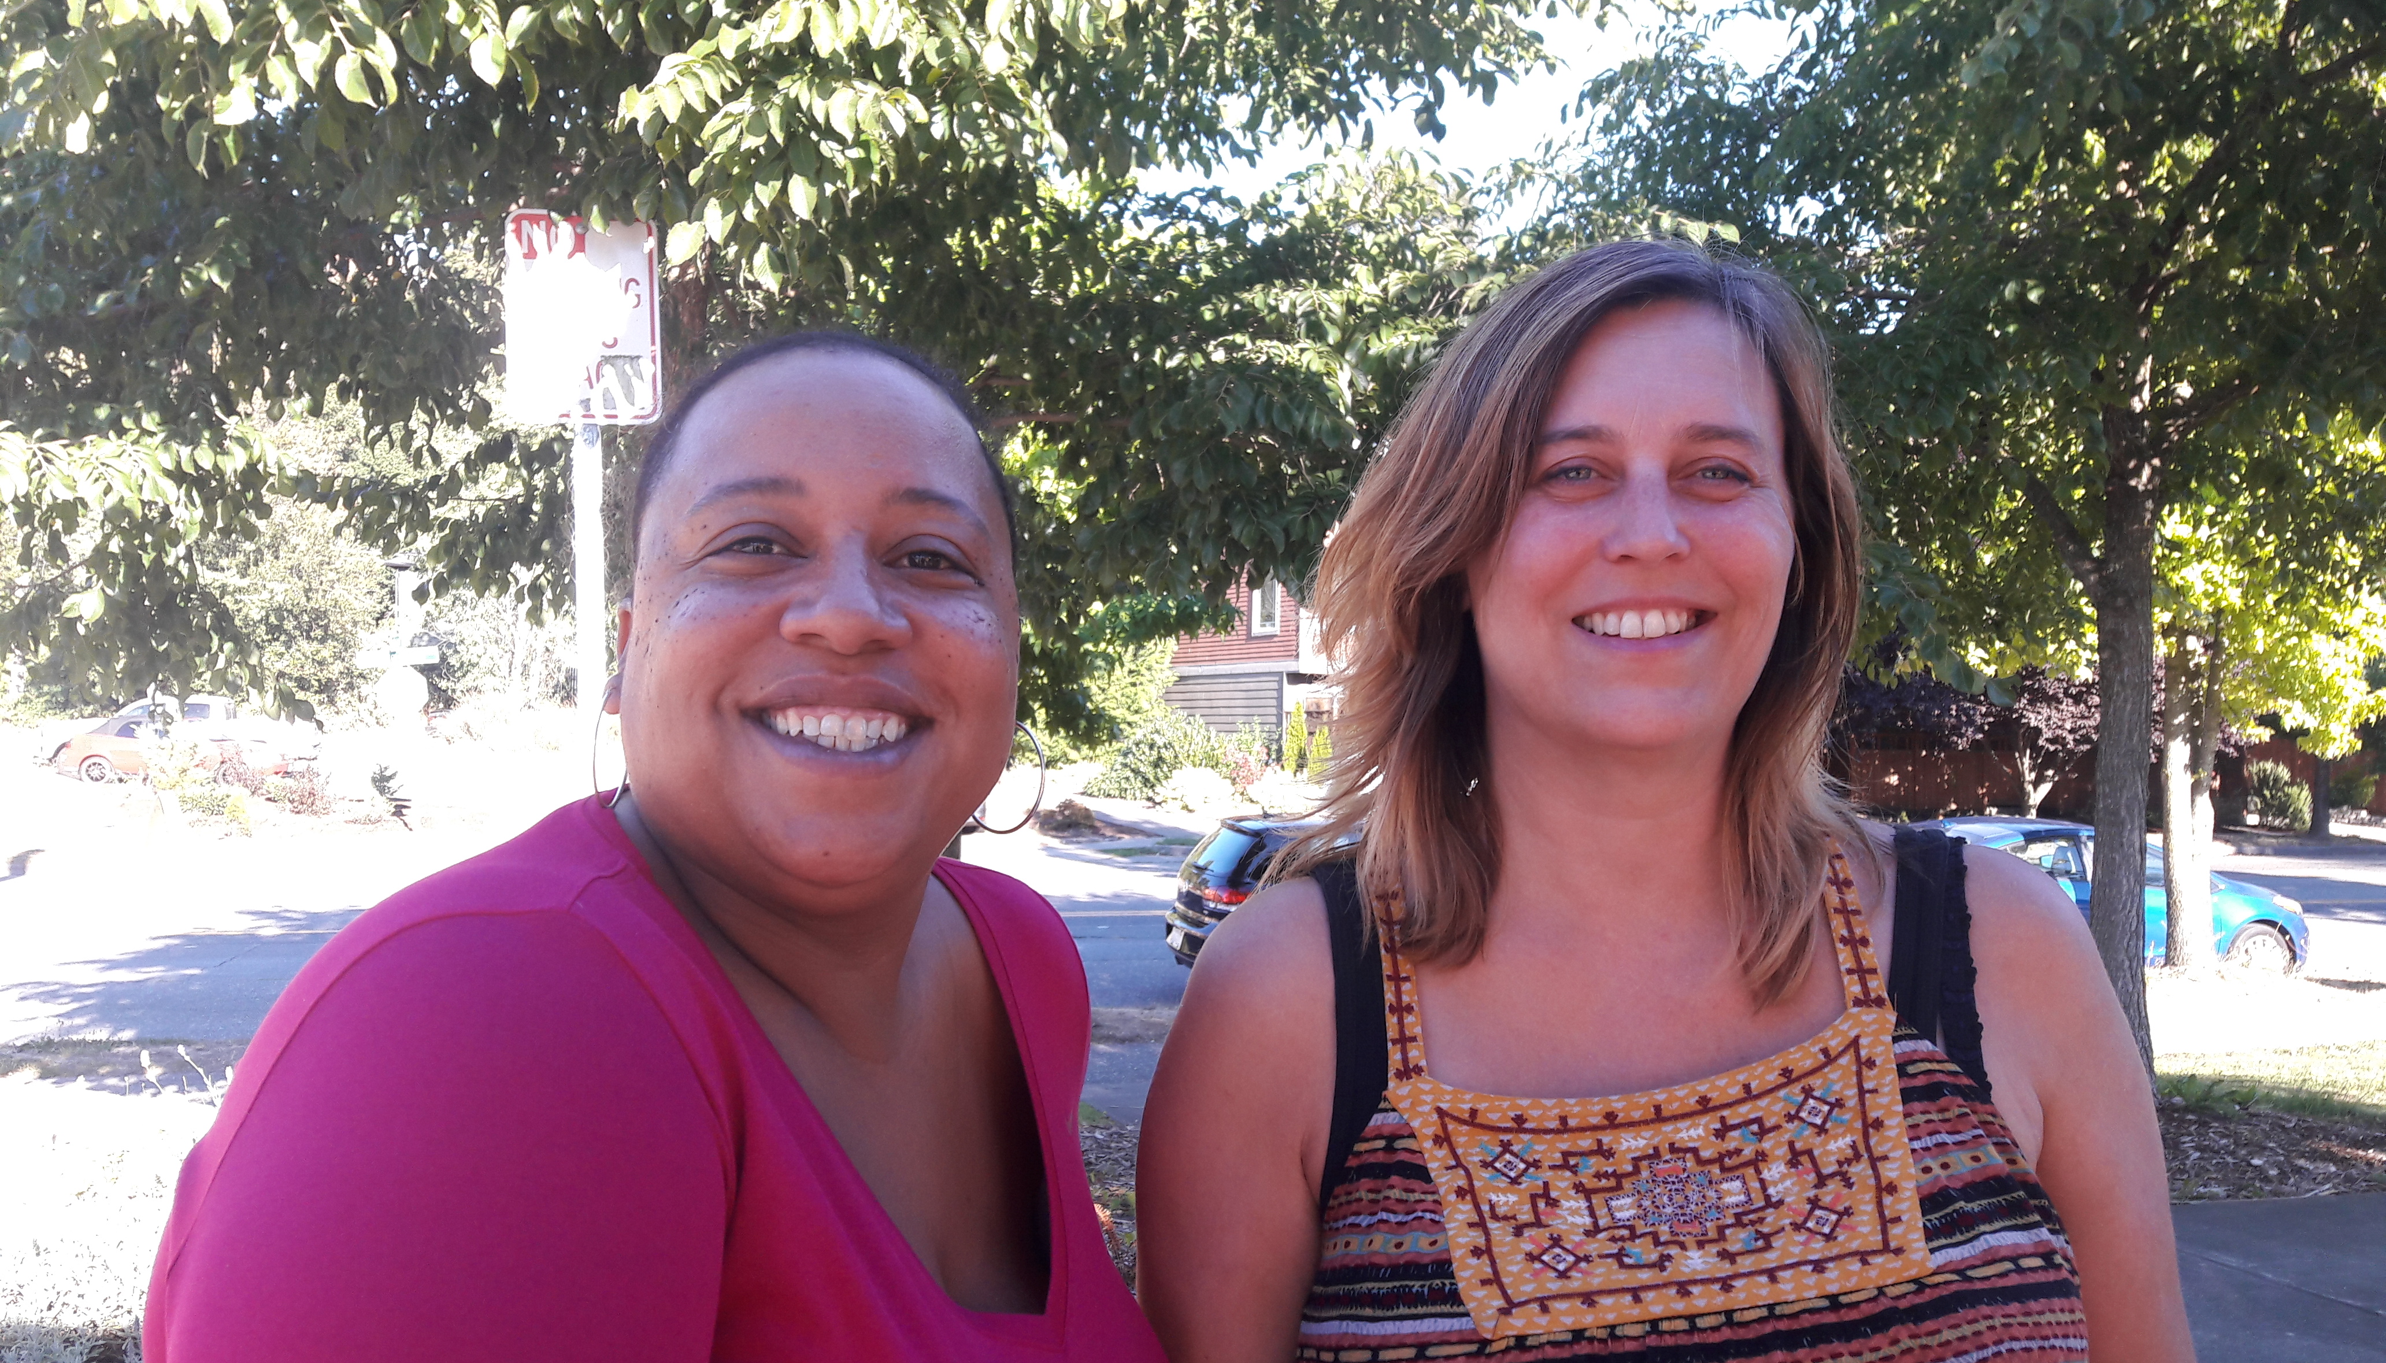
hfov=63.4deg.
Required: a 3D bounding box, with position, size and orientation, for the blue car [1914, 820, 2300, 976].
[{"bbox_3d":[8.220,2.020,17.850,4.100,1.500,1.720,0,0,-8],"label":"blue car"}]

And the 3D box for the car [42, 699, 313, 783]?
[{"bbox_3d":[-21.200,1.410,40.400,4.600,1.450,1.790,0,0,-5],"label":"car"}]

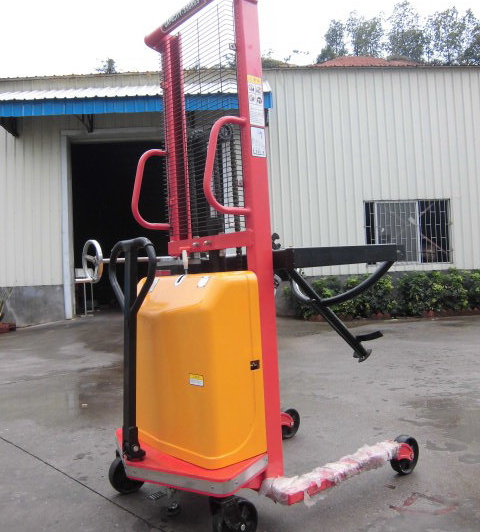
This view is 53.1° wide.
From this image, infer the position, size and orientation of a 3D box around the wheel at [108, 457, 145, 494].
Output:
[{"bbox_3d":[-0.492,0.918,2.136,0.167,0.167,0.047,-1,-2,-41],"label":"wheel"}]

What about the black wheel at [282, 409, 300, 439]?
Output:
[{"bbox_3d":[0.272,0.900,2.743,0.167,0.167,0.047,-1,-2,-41],"label":"black wheel"}]

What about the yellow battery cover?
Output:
[{"bbox_3d":[-0.187,0.399,2.049,0.278,0.719,0.546,-1,-2,-41],"label":"yellow battery cover"}]

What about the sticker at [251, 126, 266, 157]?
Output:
[{"bbox_3d":[0.078,-0.506,1.969,0.077,0.121,0.004,-1,-2,-41],"label":"sticker"}]

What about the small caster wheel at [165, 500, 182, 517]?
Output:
[{"bbox_3d":[-0.258,0.949,1.882,0.067,0.067,0.030,-1,-2,-41],"label":"small caster wheel"}]

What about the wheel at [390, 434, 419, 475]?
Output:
[{"bbox_3d":[0.751,0.859,2.186,0.167,0.167,0.047,-1,-2,-41],"label":"wheel"}]

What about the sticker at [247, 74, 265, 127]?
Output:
[{"bbox_3d":[0.067,-0.675,1.972,0.078,0.205,0.004,-1,-2,-41],"label":"sticker"}]

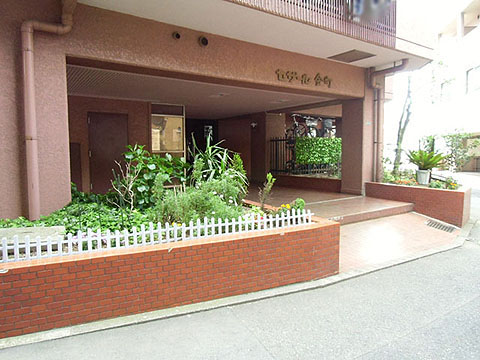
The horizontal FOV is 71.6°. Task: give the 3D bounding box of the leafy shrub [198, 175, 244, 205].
[{"bbox_3d":[-0.253,0.157,4.550,0.600,0.440,0.550,-3,5,-33],"label":"leafy shrub"}]

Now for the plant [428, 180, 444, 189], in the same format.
[{"bbox_3d":[4.015,0.092,6.800,0.320,0.190,0.300,-3,5,-33],"label":"plant"}]

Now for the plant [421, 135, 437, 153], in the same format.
[{"bbox_3d":[7.080,-1.333,12.500,0.620,0.800,0.600,-3,5,-33],"label":"plant"}]

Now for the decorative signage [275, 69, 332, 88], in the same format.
[{"bbox_3d":[1.321,-2.009,6.643,1.560,0.250,0.050,-3,5,-33],"label":"decorative signage"}]

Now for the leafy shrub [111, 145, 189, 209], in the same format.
[{"bbox_3d":[-1.277,-0.050,4.750,1.000,0.950,0.800,-3,5,-33],"label":"leafy shrub"}]

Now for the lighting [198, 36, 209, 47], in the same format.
[{"bbox_3d":[-0.577,-2.209,5.340,0.150,0.150,0.120,-3,5,-33],"label":"lighting"}]

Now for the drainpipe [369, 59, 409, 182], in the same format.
[{"bbox_3d":[3.423,-1.240,7.658,0.500,2.750,0.750,-3,5,-33],"label":"drainpipe"}]

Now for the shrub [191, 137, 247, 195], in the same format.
[{"bbox_3d":[-0.311,-0.220,5.050,0.850,0.950,0.800,-3,5,-33],"label":"shrub"}]

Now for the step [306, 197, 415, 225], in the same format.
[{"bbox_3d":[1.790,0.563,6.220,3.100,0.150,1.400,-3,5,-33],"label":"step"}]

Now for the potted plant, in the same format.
[{"bbox_3d":[4.024,-0.260,7.200,0.800,0.760,0.800,-3,5,-33],"label":"potted plant"}]

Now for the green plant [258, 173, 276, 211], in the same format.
[{"bbox_3d":[0.372,0.149,4.500,0.240,0.540,0.240,-3,5,-33],"label":"green plant"}]

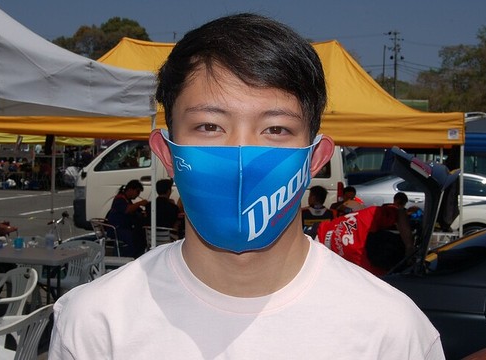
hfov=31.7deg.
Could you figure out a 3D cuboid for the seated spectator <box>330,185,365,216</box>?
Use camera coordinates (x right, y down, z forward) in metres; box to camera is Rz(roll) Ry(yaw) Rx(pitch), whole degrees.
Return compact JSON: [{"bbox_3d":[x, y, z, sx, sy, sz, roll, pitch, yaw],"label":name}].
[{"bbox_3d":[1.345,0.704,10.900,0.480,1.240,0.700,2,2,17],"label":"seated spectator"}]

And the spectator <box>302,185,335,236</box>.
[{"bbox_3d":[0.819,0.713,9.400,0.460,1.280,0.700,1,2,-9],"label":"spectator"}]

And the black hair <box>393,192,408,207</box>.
[{"bbox_3d":[1.879,0.253,10.200,0.170,0.180,0.200,1,1,6],"label":"black hair"}]

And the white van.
[{"bbox_3d":[-0.530,0.183,15.650,4.700,1.960,1.690,1,1,5],"label":"white van"}]

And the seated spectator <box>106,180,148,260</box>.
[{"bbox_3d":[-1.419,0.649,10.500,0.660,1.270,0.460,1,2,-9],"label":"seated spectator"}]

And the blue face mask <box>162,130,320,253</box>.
[{"bbox_3d":[-0.003,0.010,0.875,0.160,0.128,0.110,2,1,0],"label":"blue face mask"}]

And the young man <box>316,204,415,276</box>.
[{"bbox_3d":[0.615,0.808,4.800,0.720,1.320,0.520,0,2,-30],"label":"young man"}]

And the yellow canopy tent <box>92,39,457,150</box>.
[{"bbox_3d":[-0.200,-0.260,11.000,5.800,3.100,3.000,1,2,10],"label":"yellow canopy tent"}]

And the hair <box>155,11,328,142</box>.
[{"bbox_3d":[-0.002,-0.105,0.950,0.187,0.170,0.215,2,1,0],"label":"hair"}]

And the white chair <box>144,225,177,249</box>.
[{"bbox_3d":[-0.972,0.921,10.200,0.480,0.760,0.510,1,2,9],"label":"white chair"}]

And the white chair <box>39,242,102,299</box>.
[{"bbox_3d":[-1.574,0.946,7.800,0.560,0.800,0.560,2,2,27],"label":"white chair"}]

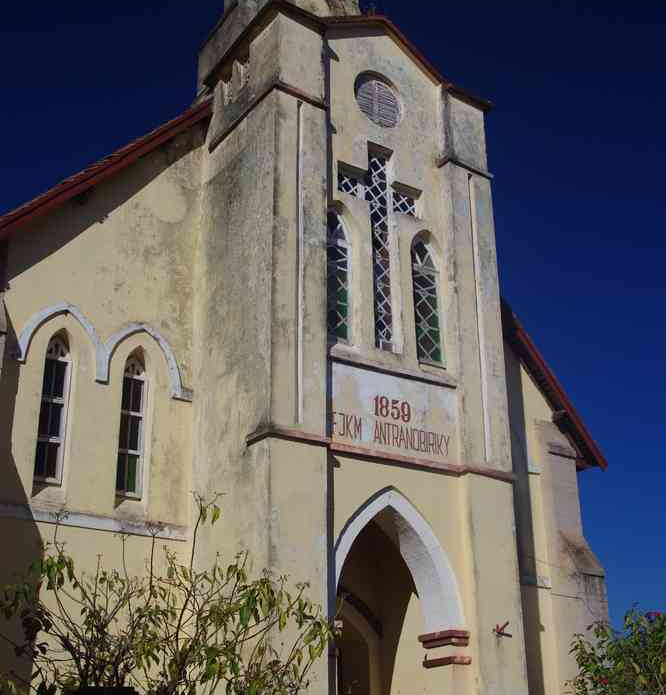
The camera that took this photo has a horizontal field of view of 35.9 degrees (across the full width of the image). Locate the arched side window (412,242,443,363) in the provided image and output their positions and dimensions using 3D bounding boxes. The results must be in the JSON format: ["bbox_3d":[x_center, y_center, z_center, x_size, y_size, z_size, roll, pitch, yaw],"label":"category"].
[{"bbox_3d":[1.407,-0.765,15.665,0.488,2.268,0.140,15,-28,-32],"label":"arched side window"}]

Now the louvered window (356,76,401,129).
[{"bbox_3d":[0.686,-3.930,16.503,0.954,0.954,0.130,15,-28,-32],"label":"louvered window"}]

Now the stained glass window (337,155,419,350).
[{"bbox_3d":[0.707,-1.521,15.463,1.622,3.456,0.150,15,-28,-32],"label":"stained glass window"}]

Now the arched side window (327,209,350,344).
[{"bbox_3d":[0.017,-1.120,14.761,0.488,2.268,0.140,15,-28,-32],"label":"arched side window"}]

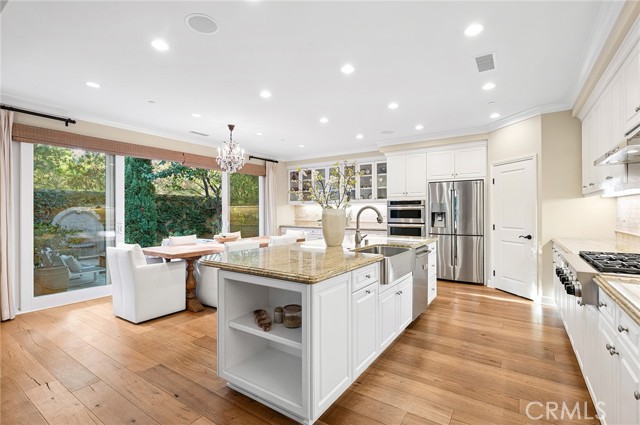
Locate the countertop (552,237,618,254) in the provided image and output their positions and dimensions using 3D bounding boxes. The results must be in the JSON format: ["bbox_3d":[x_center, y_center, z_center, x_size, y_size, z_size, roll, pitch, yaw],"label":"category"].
[{"bbox_3d":[2.997,0.405,3.083,0.640,0.050,1.420,0,0,36],"label":"countertop"}]

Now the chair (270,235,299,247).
[{"bbox_3d":[-0.835,0.850,5.029,0.640,0.870,0.570,0,0,36],"label":"chair"}]

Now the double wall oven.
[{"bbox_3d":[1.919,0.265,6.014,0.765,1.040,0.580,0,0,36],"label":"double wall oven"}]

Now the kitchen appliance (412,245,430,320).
[{"bbox_3d":[1.026,0.830,3.678,0.600,0.860,0.630,0,0,36],"label":"kitchen appliance"}]

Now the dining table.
[{"bbox_3d":[-1.417,0.900,4.782,0.940,0.770,2.600,0,0,36],"label":"dining table"}]

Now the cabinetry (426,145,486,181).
[{"bbox_3d":[2.665,-0.900,5.493,1.000,0.560,0.600,0,0,36],"label":"cabinetry"}]

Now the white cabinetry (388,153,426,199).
[{"bbox_3d":[1.929,-0.730,6.019,0.810,0.910,0.600,0,0,36],"label":"white cabinetry"}]

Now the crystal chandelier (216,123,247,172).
[{"bbox_3d":[-1.464,-1.067,4.700,0.500,0.790,0.500,0,0,0],"label":"crystal chandelier"}]

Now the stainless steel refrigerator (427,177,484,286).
[{"bbox_3d":[2.705,0.370,5.539,0.920,1.820,0.760,0,0,36],"label":"stainless steel refrigerator"}]

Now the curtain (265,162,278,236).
[{"bbox_3d":[-1.201,0.010,6.961,0.130,2.530,0.450,0,0,36],"label":"curtain"}]

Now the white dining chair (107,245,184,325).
[{"bbox_3d":[-2.172,0.850,3.619,0.560,0.870,0.660,0,0,36],"label":"white dining chair"}]

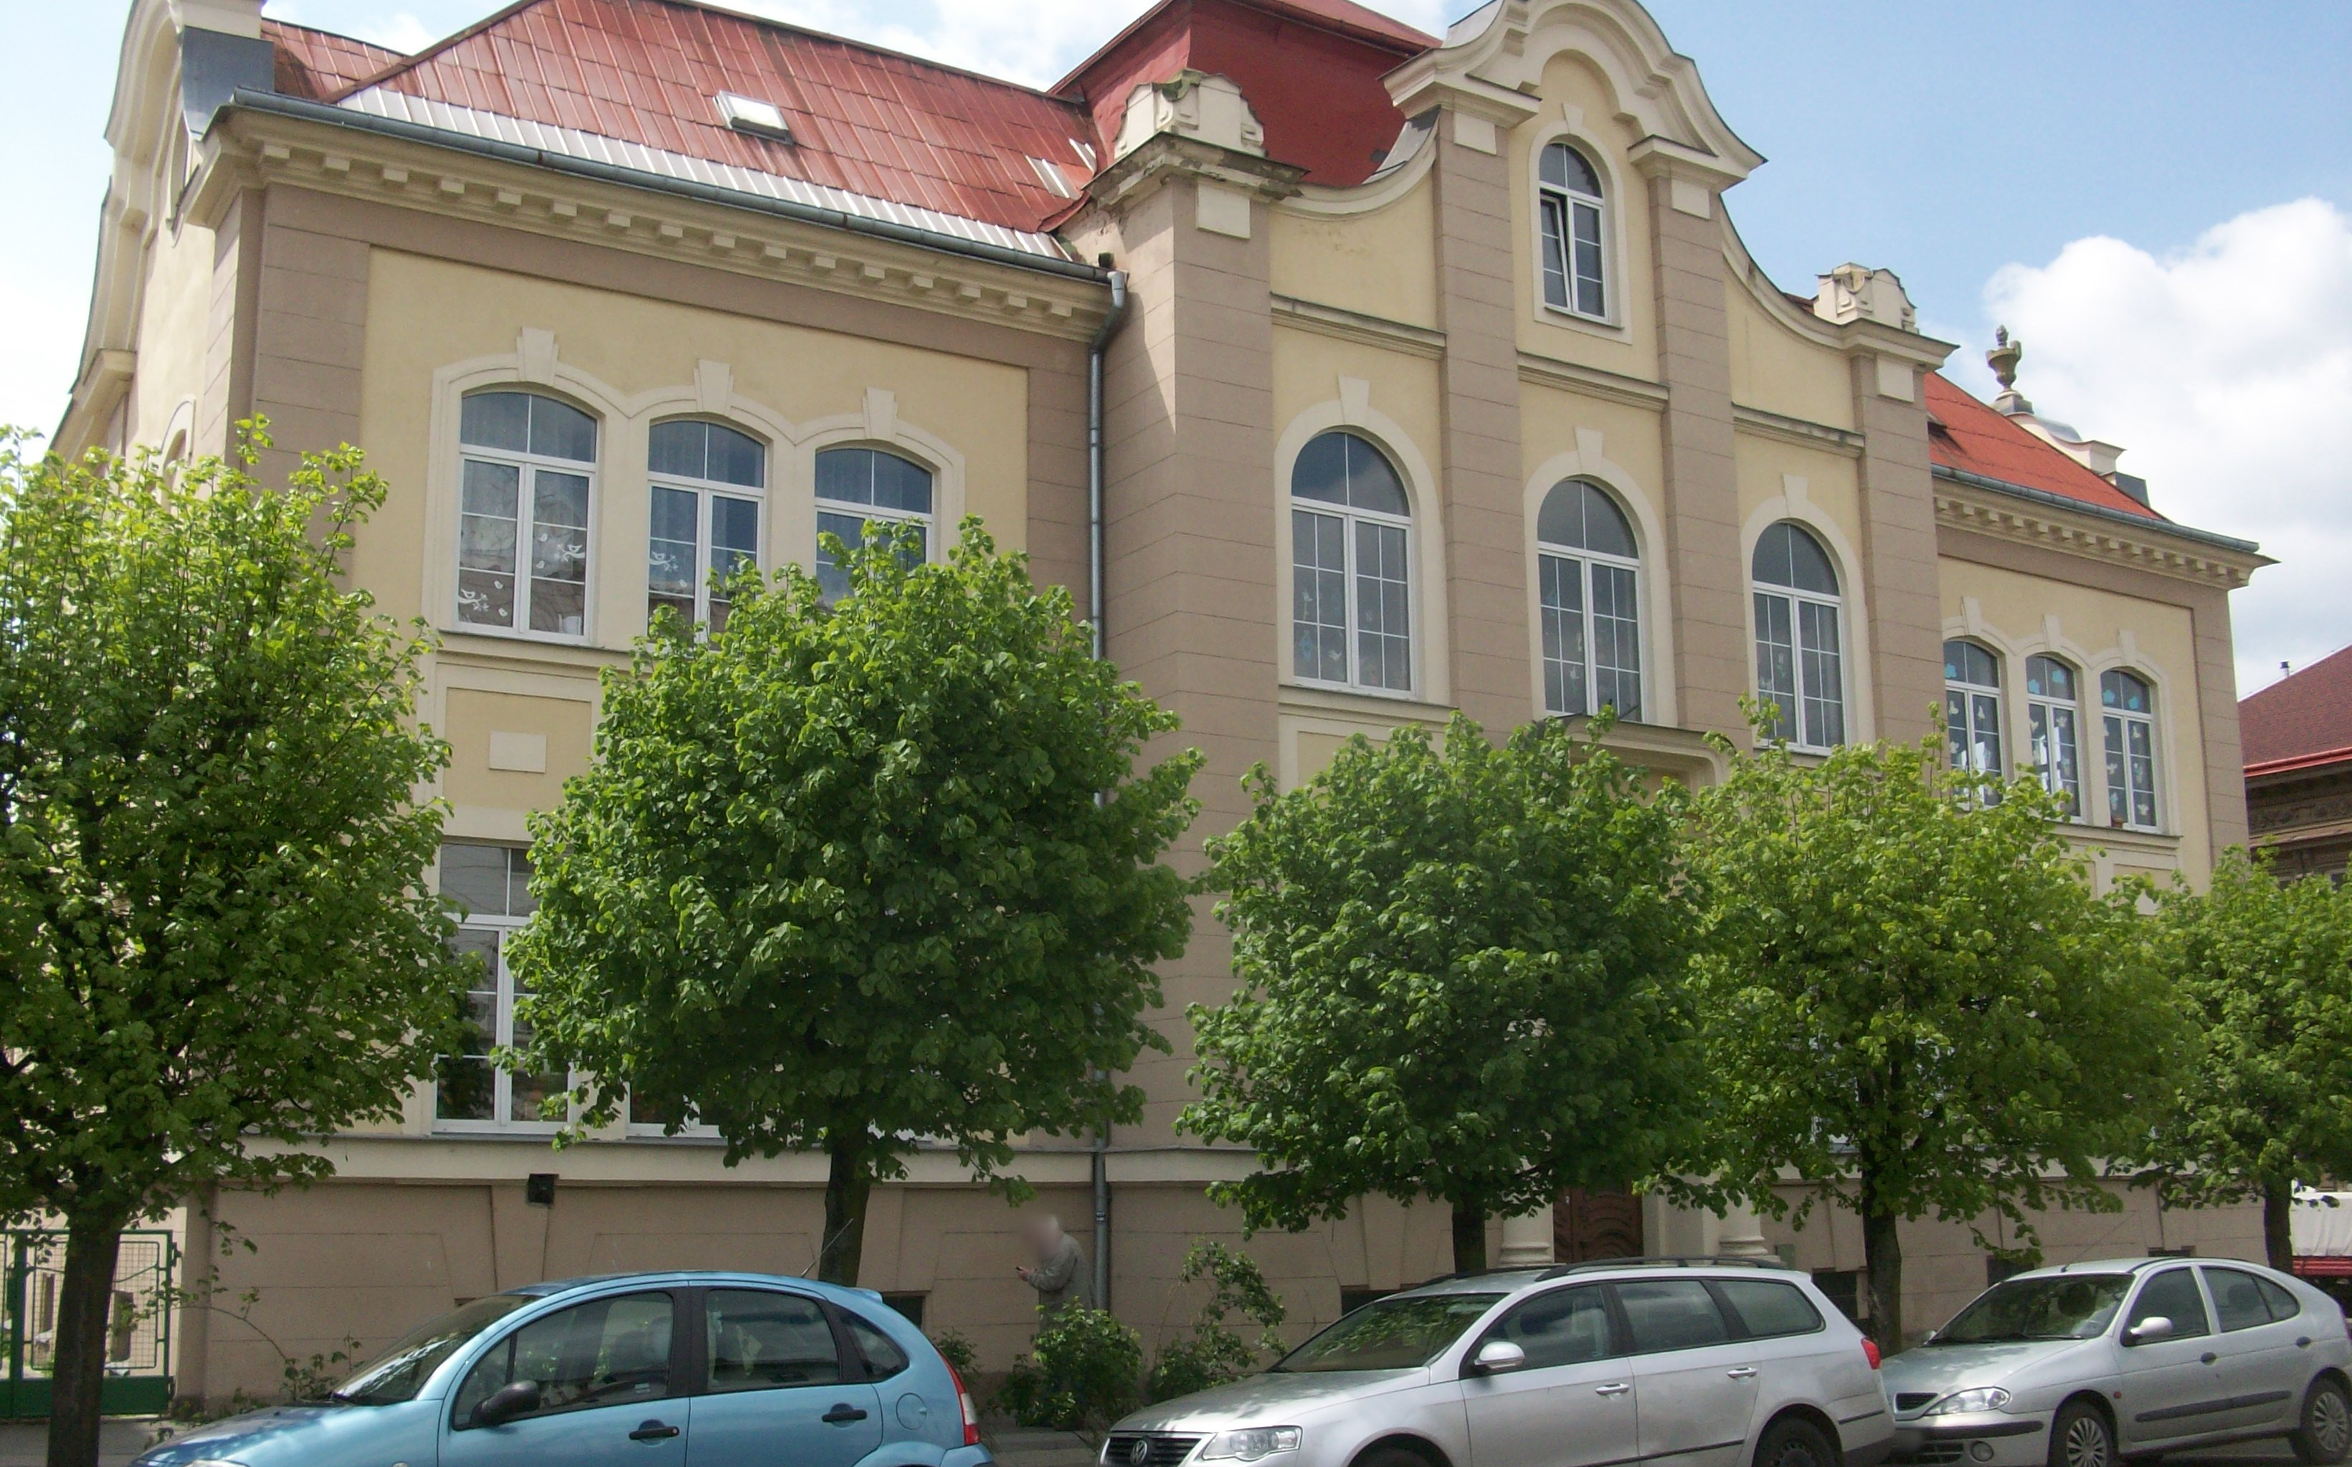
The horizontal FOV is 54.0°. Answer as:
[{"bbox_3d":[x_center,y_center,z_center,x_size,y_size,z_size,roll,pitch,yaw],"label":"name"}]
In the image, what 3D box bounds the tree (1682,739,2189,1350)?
[{"bbox_3d":[6.157,2.661,18.994,4.041,5.468,4.041,6,-13,-30],"label":"tree"}]

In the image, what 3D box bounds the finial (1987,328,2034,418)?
[{"bbox_3d":[11.974,-5.196,33.296,0.500,1.300,0.500,6,-13,-31],"label":"finial"}]

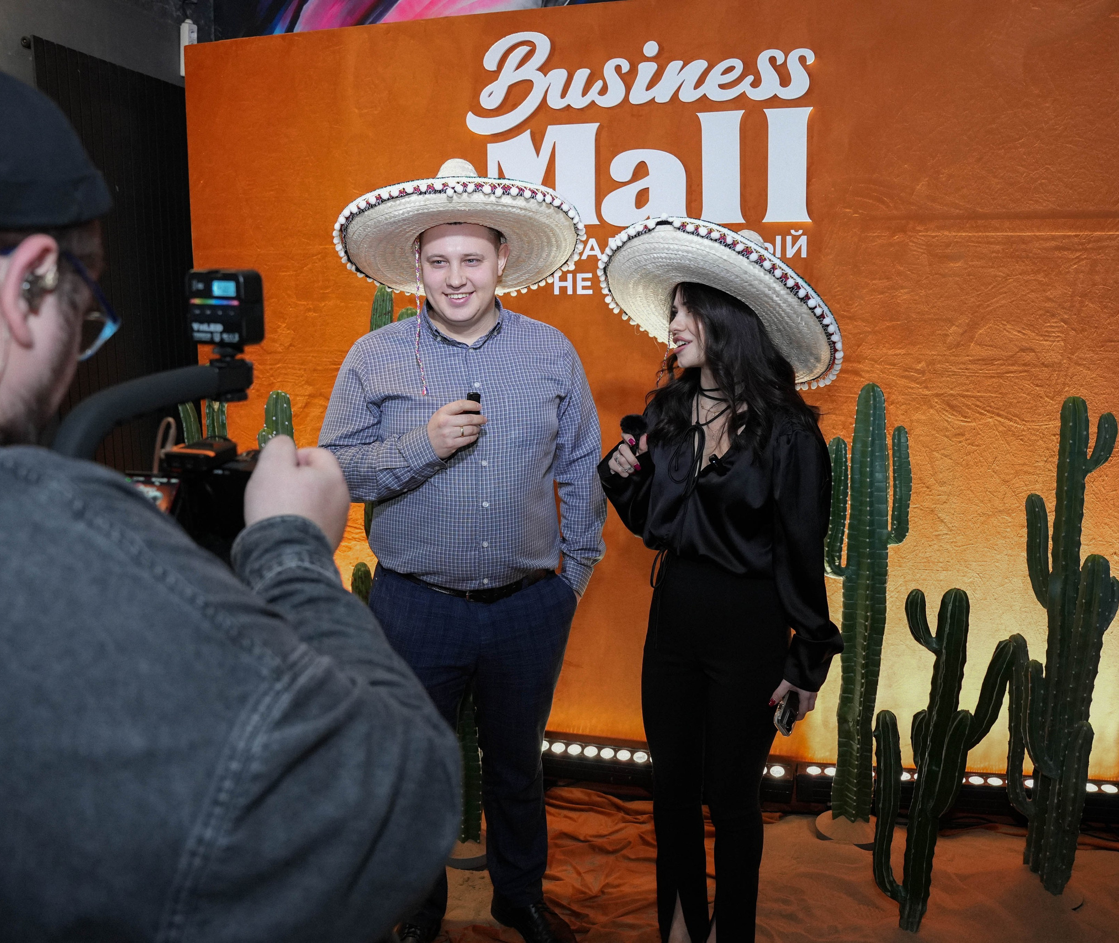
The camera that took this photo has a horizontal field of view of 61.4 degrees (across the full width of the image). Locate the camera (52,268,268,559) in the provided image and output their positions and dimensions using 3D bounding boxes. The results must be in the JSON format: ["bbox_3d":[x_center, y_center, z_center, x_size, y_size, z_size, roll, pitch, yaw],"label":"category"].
[{"bbox_3d":[-0.346,-0.042,0.860,0.190,0.280,0.270,2,9,17],"label":"camera"}]

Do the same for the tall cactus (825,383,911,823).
[{"bbox_3d":[0.876,0.390,2.696,0.239,1.284,0.143,1,8,9],"label":"tall cactus"}]

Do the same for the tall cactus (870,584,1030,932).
[{"bbox_3d":[0.911,0.691,2.233,0.325,0.849,0.244,1,8,10],"label":"tall cactus"}]

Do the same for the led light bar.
[{"bbox_3d":[0.234,0.962,3.036,1.010,0.100,0.075,2,9,15],"label":"led light bar"}]

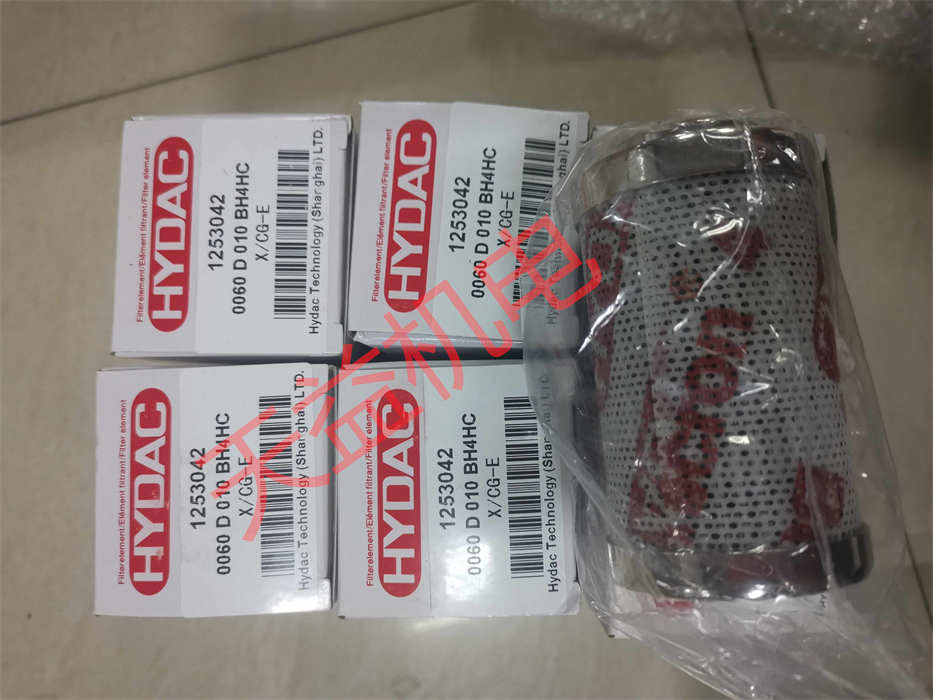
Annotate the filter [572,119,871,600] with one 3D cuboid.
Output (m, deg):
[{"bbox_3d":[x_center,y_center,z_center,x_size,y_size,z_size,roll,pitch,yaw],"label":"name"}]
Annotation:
[{"bbox_3d":[0.052,0.003,0.150,0.048,0.048,0.087,-5,83,0],"label":"filter"}]

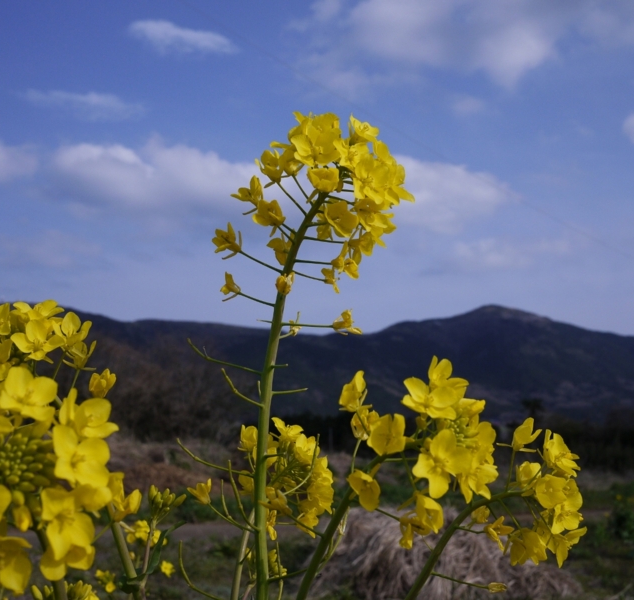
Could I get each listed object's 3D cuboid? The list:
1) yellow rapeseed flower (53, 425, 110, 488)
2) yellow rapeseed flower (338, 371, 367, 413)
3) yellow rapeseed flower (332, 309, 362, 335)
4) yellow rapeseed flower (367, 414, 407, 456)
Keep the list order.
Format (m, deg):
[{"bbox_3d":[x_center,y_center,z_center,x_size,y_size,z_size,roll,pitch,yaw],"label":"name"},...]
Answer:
[{"bbox_3d":[-0.060,0.040,0.234,0.015,0.017,0.009,2,-12,-14],"label":"yellow rapeseed flower"},{"bbox_3d":[0.012,0.032,0.322,0.011,0.013,0.013,-26,0,-18],"label":"yellow rapeseed flower"},{"bbox_3d":[0.011,0.008,0.360,0.012,0.010,0.010,3,-7,12],"label":"yellow rapeseed flower"},{"bbox_3d":[0.024,0.046,0.317,0.015,0.015,0.010,-2,-15,15],"label":"yellow rapeseed flower"}]

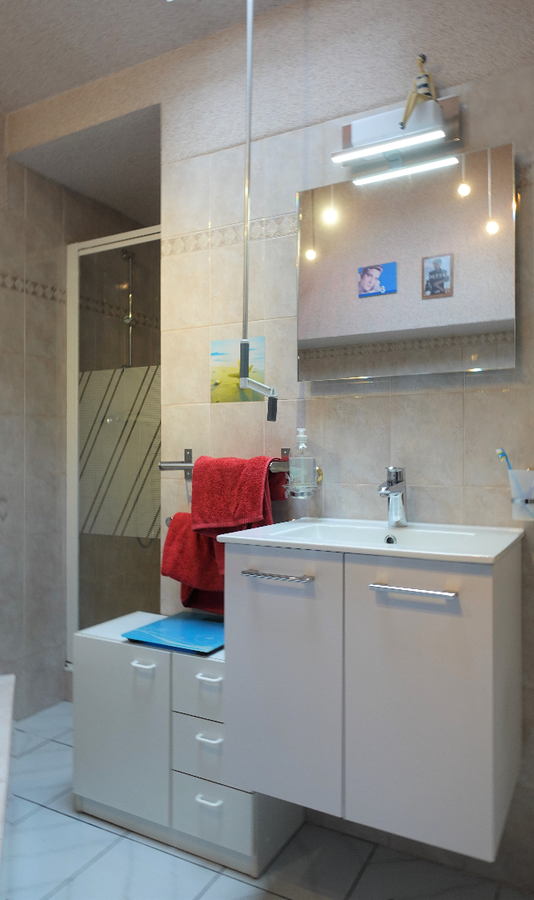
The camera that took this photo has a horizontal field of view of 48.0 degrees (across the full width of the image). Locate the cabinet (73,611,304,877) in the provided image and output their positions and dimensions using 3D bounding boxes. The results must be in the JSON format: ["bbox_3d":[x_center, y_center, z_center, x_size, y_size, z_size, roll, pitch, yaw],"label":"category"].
[{"bbox_3d":[-0.239,0.826,1.795,0.624,0.536,0.303,0,-1,28],"label":"cabinet"}]

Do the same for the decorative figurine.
[{"bbox_3d":[0.388,-0.905,1.522,0.060,0.210,0.105,0,-1,40],"label":"decorative figurine"}]

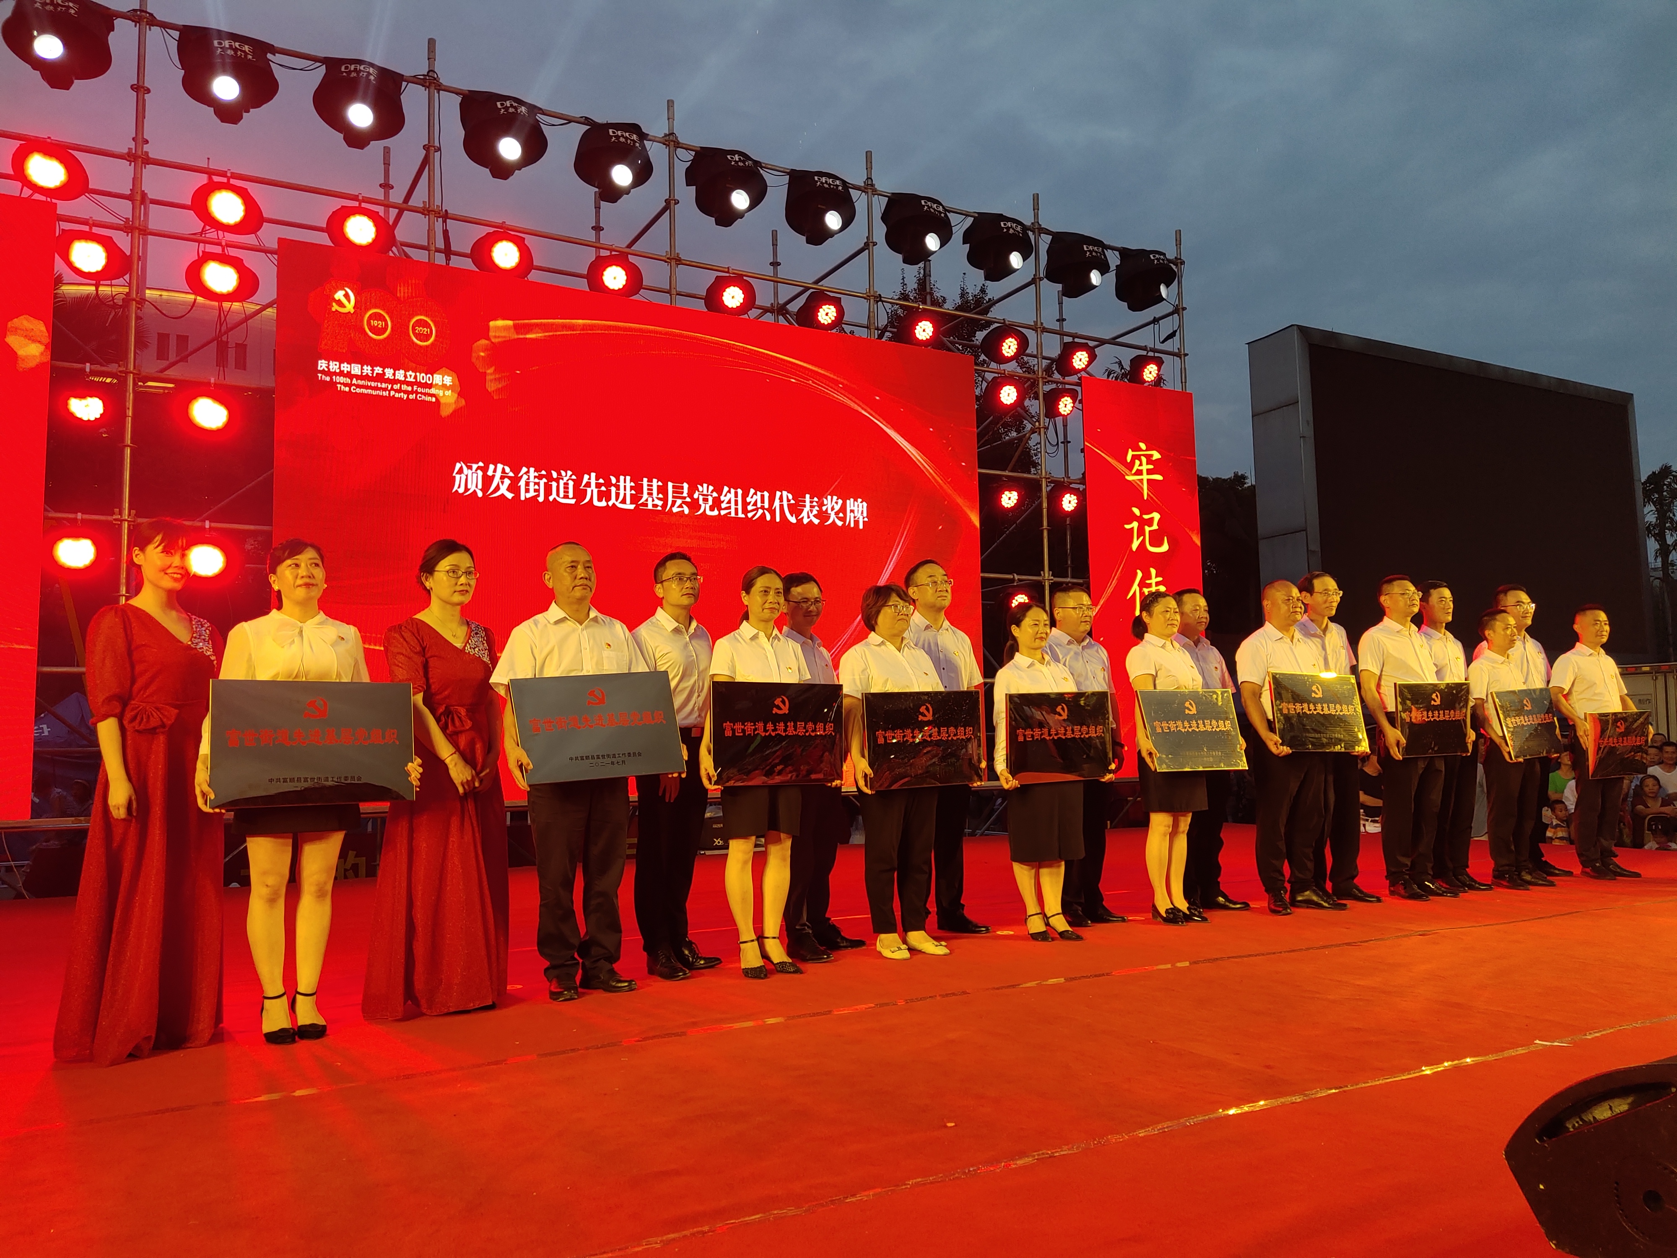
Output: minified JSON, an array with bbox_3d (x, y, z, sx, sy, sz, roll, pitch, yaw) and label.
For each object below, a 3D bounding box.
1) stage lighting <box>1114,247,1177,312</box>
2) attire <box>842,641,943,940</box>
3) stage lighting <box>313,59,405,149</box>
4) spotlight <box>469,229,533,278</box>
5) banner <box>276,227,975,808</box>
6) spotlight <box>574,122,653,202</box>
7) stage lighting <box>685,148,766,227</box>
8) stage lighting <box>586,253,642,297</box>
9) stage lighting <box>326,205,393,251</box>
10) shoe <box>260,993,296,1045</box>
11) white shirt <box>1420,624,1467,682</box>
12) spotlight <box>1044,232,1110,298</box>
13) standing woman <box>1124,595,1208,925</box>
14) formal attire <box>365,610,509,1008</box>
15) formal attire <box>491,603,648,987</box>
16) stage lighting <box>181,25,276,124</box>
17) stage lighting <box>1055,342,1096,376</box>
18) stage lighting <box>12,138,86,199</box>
[{"bbox_3d":[3.246,-3.696,12.822,0.570,0.550,0.530,3,-6,-40],"label":"stage lighting"},{"bbox_3d":[0.268,0.686,5.479,0.480,1.348,0.330,2,-6,-29],"label":"attire"},{"bbox_3d":[-3.610,-3.955,9.117,0.600,0.540,0.460,2,-6,-29],"label":"stage lighting"},{"bbox_3d":[-2.637,-2.935,9.485,0.460,0.350,0.290,2,-5,-29],"label":"spotlight"},{"bbox_3d":[-1.337,-0.664,9.921,5.998,4.013,0.120,2,-5,-29],"label":"banner"},{"bbox_3d":[-1.868,-3.883,10.067,0.570,0.540,0.450,2,-6,-29],"label":"spotlight"},{"bbox_3d":[-0.978,-3.826,10.516,0.620,0.580,0.550,3,-7,-37],"label":"stage lighting"},{"bbox_3d":[-1.848,-2.909,10.017,0.400,0.350,0.280,2,-6,-29],"label":"stage lighting"},{"bbox_3d":[-3.546,-2.953,8.981,0.460,0.350,0.290,2,-5,-29],"label":"stage lighting"},{"bbox_3d":[-1.801,1.249,3.904,0.090,0.135,0.220,2,-6,-32],"label":"shoe"},{"bbox_3d":[3.431,0.238,6.978,0.480,0.580,0.280,2,-6,-29],"label":"white shirt"},{"bbox_3d":[2.424,-3.699,12.278,0.560,0.560,0.450,2,-6,-27],"label":"spotlight"},{"bbox_3d":[1.661,0.632,6.123,0.460,1.630,0.340,2,-6,-29],"label":"standing woman"},{"bbox_3d":[-1.444,0.642,4.342,0.510,1.370,0.430,3,-6,-35],"label":"formal attire"},{"bbox_3d":[-0.996,0.593,4.547,0.540,1.400,0.320,2,-6,-29],"label":"formal attire"},{"bbox_3d":[-4.357,-3.941,8.653,0.620,0.570,0.550,2,-6,-29],"label":"stage lighting"},{"bbox_3d":[2.376,-2.697,12.133,0.430,0.310,0.270,2,-6,-28],"label":"stage lighting"},{"bbox_3d":[-5.248,-3.056,8.070,0.410,0.320,0.360,2,-6,-29],"label":"stage lighting"}]

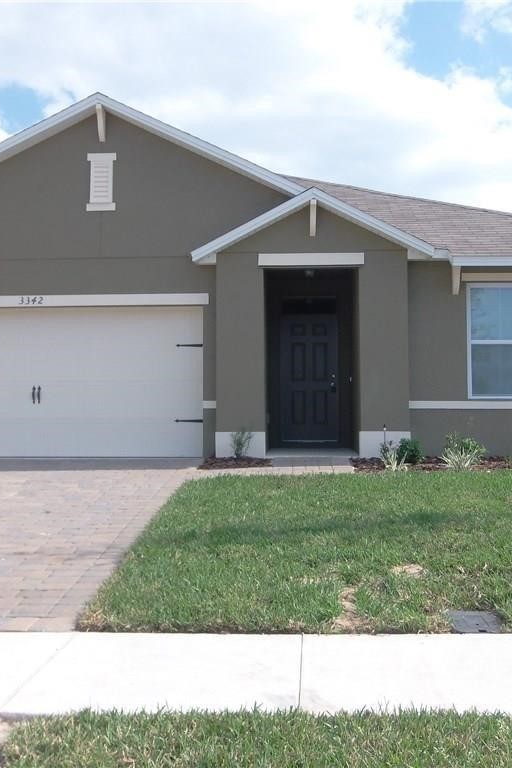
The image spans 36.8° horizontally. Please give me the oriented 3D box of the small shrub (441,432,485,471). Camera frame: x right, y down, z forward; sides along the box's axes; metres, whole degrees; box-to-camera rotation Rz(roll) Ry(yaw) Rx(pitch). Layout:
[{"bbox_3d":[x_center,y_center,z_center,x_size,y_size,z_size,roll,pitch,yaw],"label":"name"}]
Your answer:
[{"bbox_3d":[2.685,0.862,10.000,0.572,0.464,0.520,0,-2,3],"label":"small shrub"}]

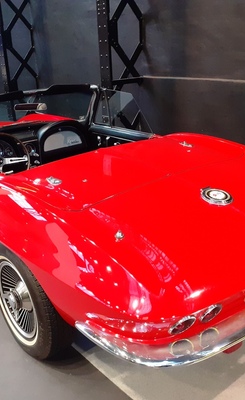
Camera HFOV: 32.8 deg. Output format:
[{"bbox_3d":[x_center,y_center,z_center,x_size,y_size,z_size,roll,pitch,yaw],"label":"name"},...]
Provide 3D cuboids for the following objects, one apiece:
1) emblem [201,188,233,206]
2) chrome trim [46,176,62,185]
[{"bbox_3d":[0.453,-0.025,2.008,0.155,0.030,0.155,8,33,-5],"label":"emblem"},{"bbox_3d":[-0.346,-0.101,2.113,0.060,0.030,0.090,-17,25,-37],"label":"chrome trim"}]

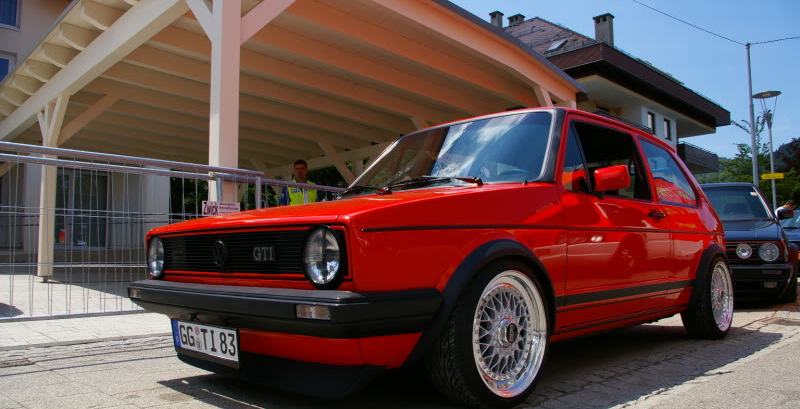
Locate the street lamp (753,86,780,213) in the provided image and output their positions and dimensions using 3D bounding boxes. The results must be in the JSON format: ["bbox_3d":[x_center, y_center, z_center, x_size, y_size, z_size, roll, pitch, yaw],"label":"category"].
[{"bbox_3d":[9.073,-0.539,14.614,0.690,4.510,0.690,0,-5,0],"label":"street lamp"}]

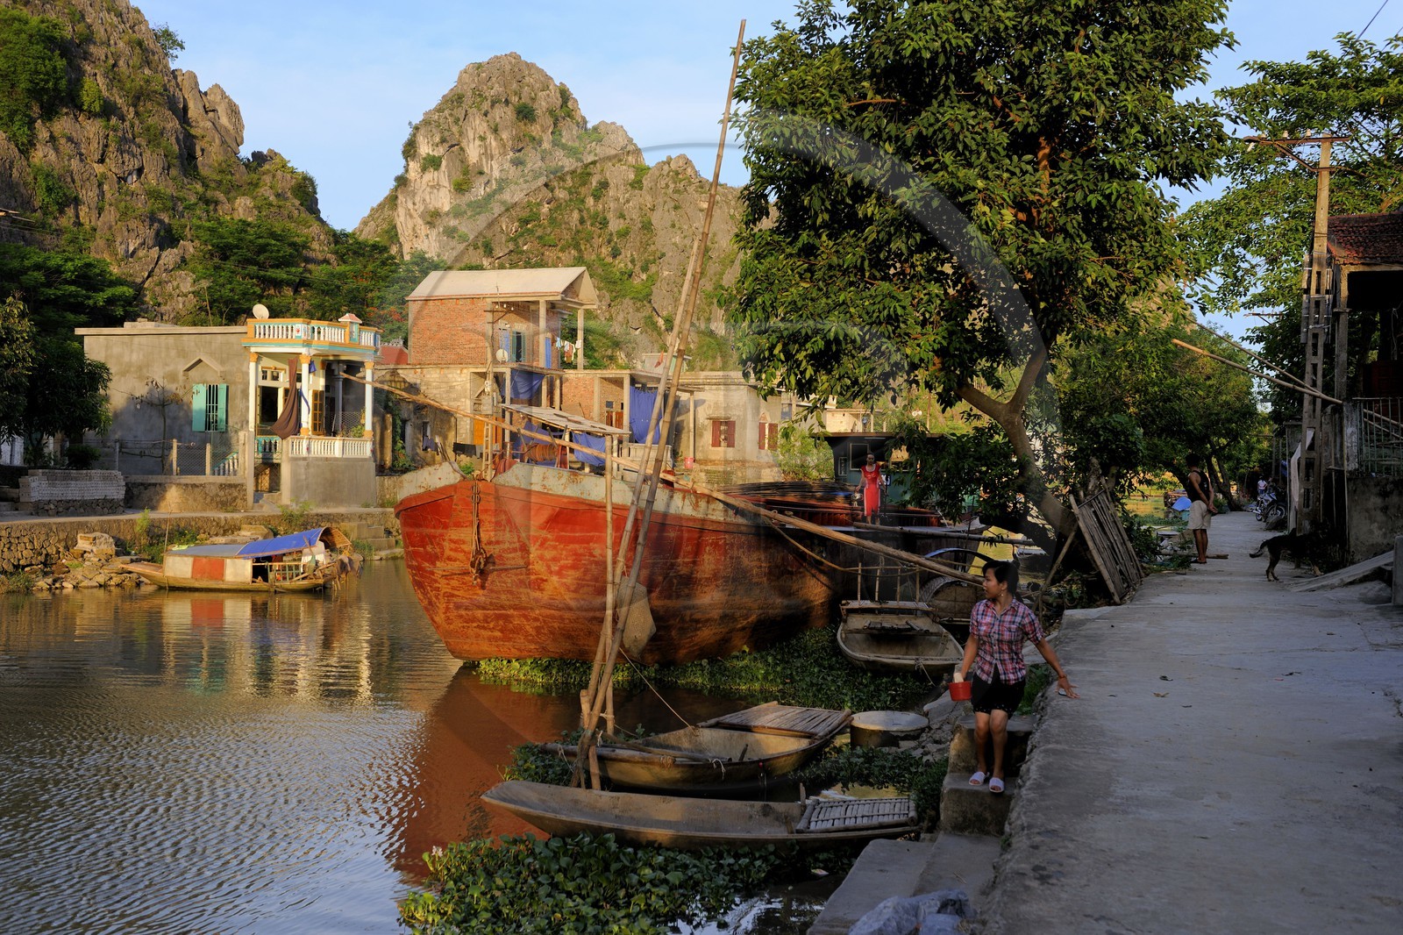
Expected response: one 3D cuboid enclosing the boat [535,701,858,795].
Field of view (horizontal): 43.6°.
[{"bbox_3d":[0.140,2.310,14.600,1.250,0.520,2.700,0,0,41],"label":"boat"}]

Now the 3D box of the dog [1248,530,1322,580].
[{"bbox_3d":[7.580,1.150,22.800,1.000,0.640,0.270,0,0,-15],"label":"dog"}]

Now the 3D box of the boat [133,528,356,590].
[{"bbox_3d":[-10.300,2.070,38.800,5.300,1.500,1.500,0,0,18],"label":"boat"}]

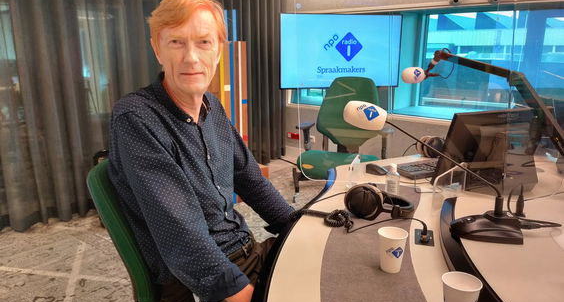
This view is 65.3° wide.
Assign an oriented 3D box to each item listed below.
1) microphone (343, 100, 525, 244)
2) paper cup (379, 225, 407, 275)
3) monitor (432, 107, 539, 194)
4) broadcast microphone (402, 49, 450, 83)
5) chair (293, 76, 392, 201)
[{"bbox_3d":[0.435,0.045,1.294,0.500,0.365,0.140,3,14,11],"label":"microphone"},{"bbox_3d":[0.265,0.241,1.060,0.071,0.093,0.071,0,13,0],"label":"paper cup"},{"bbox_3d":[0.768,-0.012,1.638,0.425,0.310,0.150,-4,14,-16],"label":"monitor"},{"bbox_3d":[0.696,-0.407,2.120,0.230,0.165,0.120,8,16,30],"label":"broadcast microphone"},{"bbox_3d":[0.495,-0.053,3.471,0.700,1.030,0.670,5,14,19],"label":"chair"}]

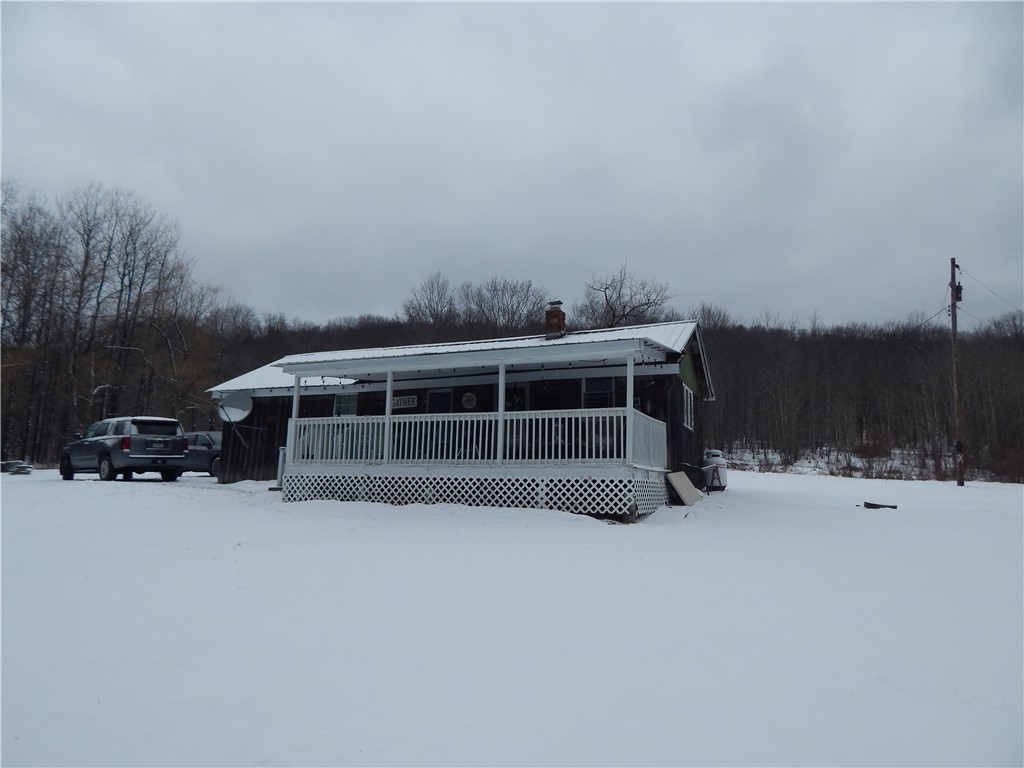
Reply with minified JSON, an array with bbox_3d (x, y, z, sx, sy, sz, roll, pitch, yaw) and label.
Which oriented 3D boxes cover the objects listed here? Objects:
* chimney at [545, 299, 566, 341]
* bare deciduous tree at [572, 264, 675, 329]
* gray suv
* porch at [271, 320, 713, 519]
[{"bbox_3d":[1.245,-1.765,19.185,0.454,1.143,0.416,-3,-9,23],"label":"chimney"},{"bbox_3d":[6.220,-1.089,37.146,6.200,11.300,6.000,-3,-9,23],"label":"bare deciduous tree"},{"bbox_3d":[-12.480,2.111,21.611,5.180,1.890,2.050,-6,-11,37],"label":"gray suv"},{"bbox_3d":[-0.928,1.028,15.450,8.458,3.497,3.544,-3,-9,23],"label":"porch"}]

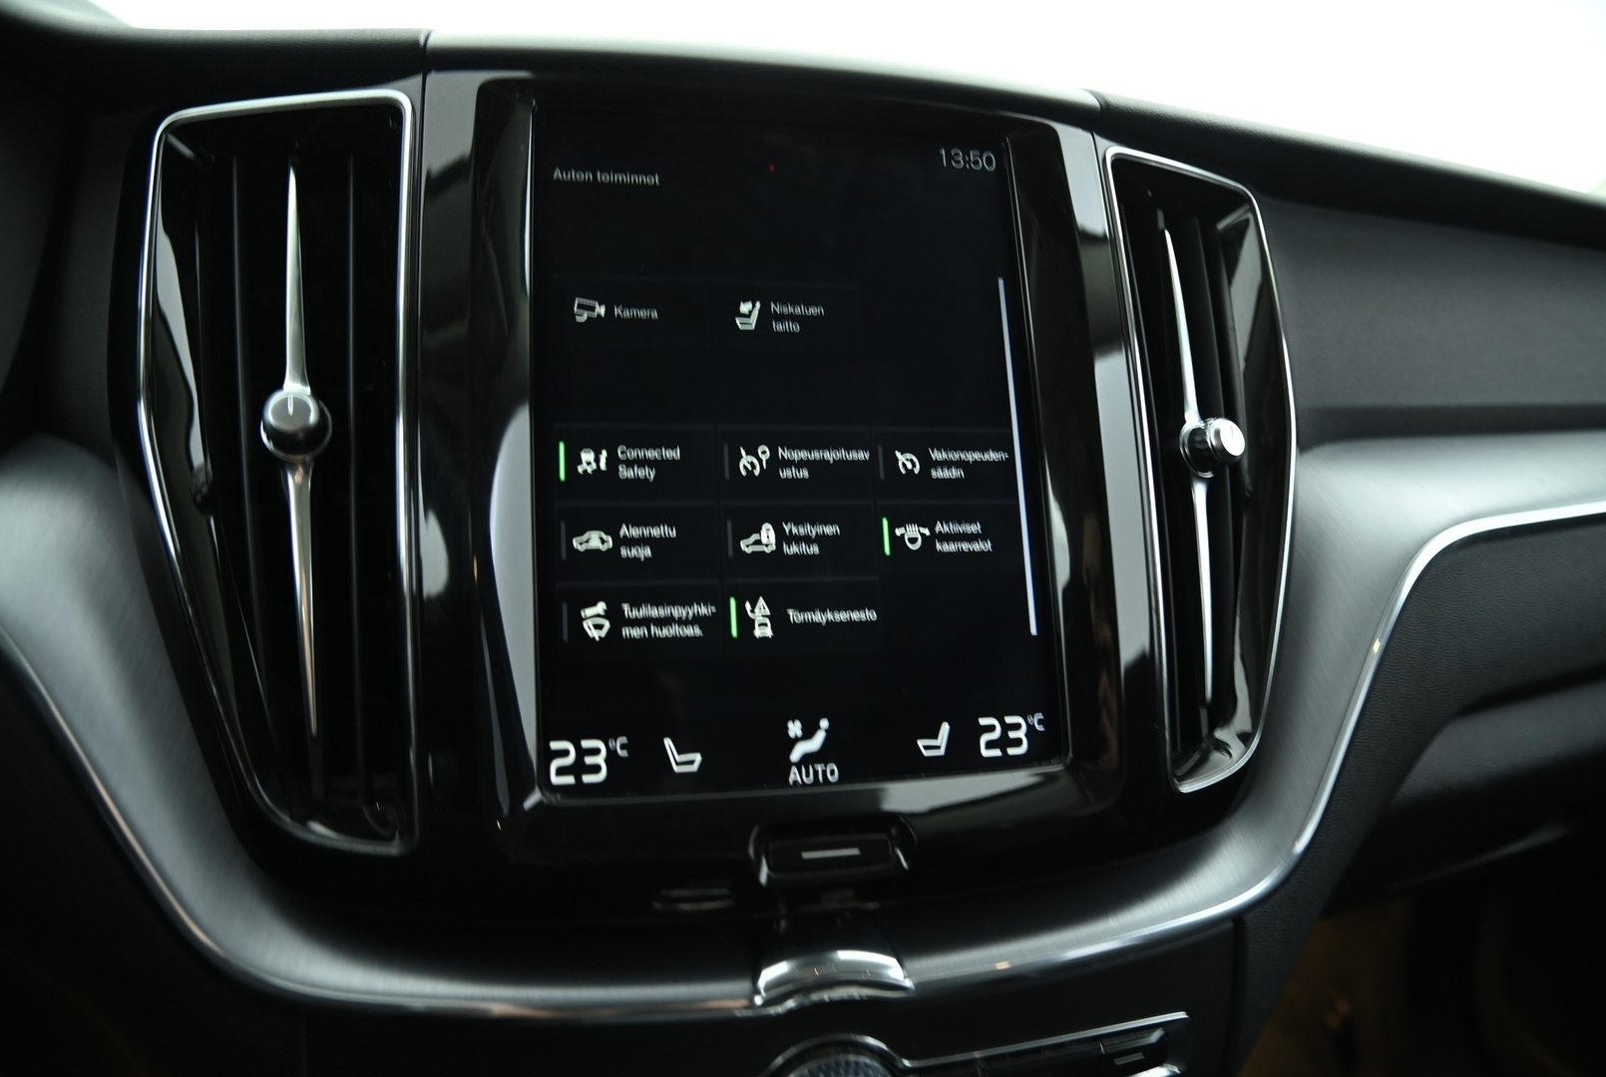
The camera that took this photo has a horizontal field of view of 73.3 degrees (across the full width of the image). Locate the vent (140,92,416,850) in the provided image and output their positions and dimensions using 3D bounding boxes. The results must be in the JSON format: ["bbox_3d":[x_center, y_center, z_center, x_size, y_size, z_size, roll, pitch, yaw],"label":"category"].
[{"bbox_3d":[-0.131,-0.021,0.270,0.072,0.195,0.034,-5,-10,4],"label":"vent"}]

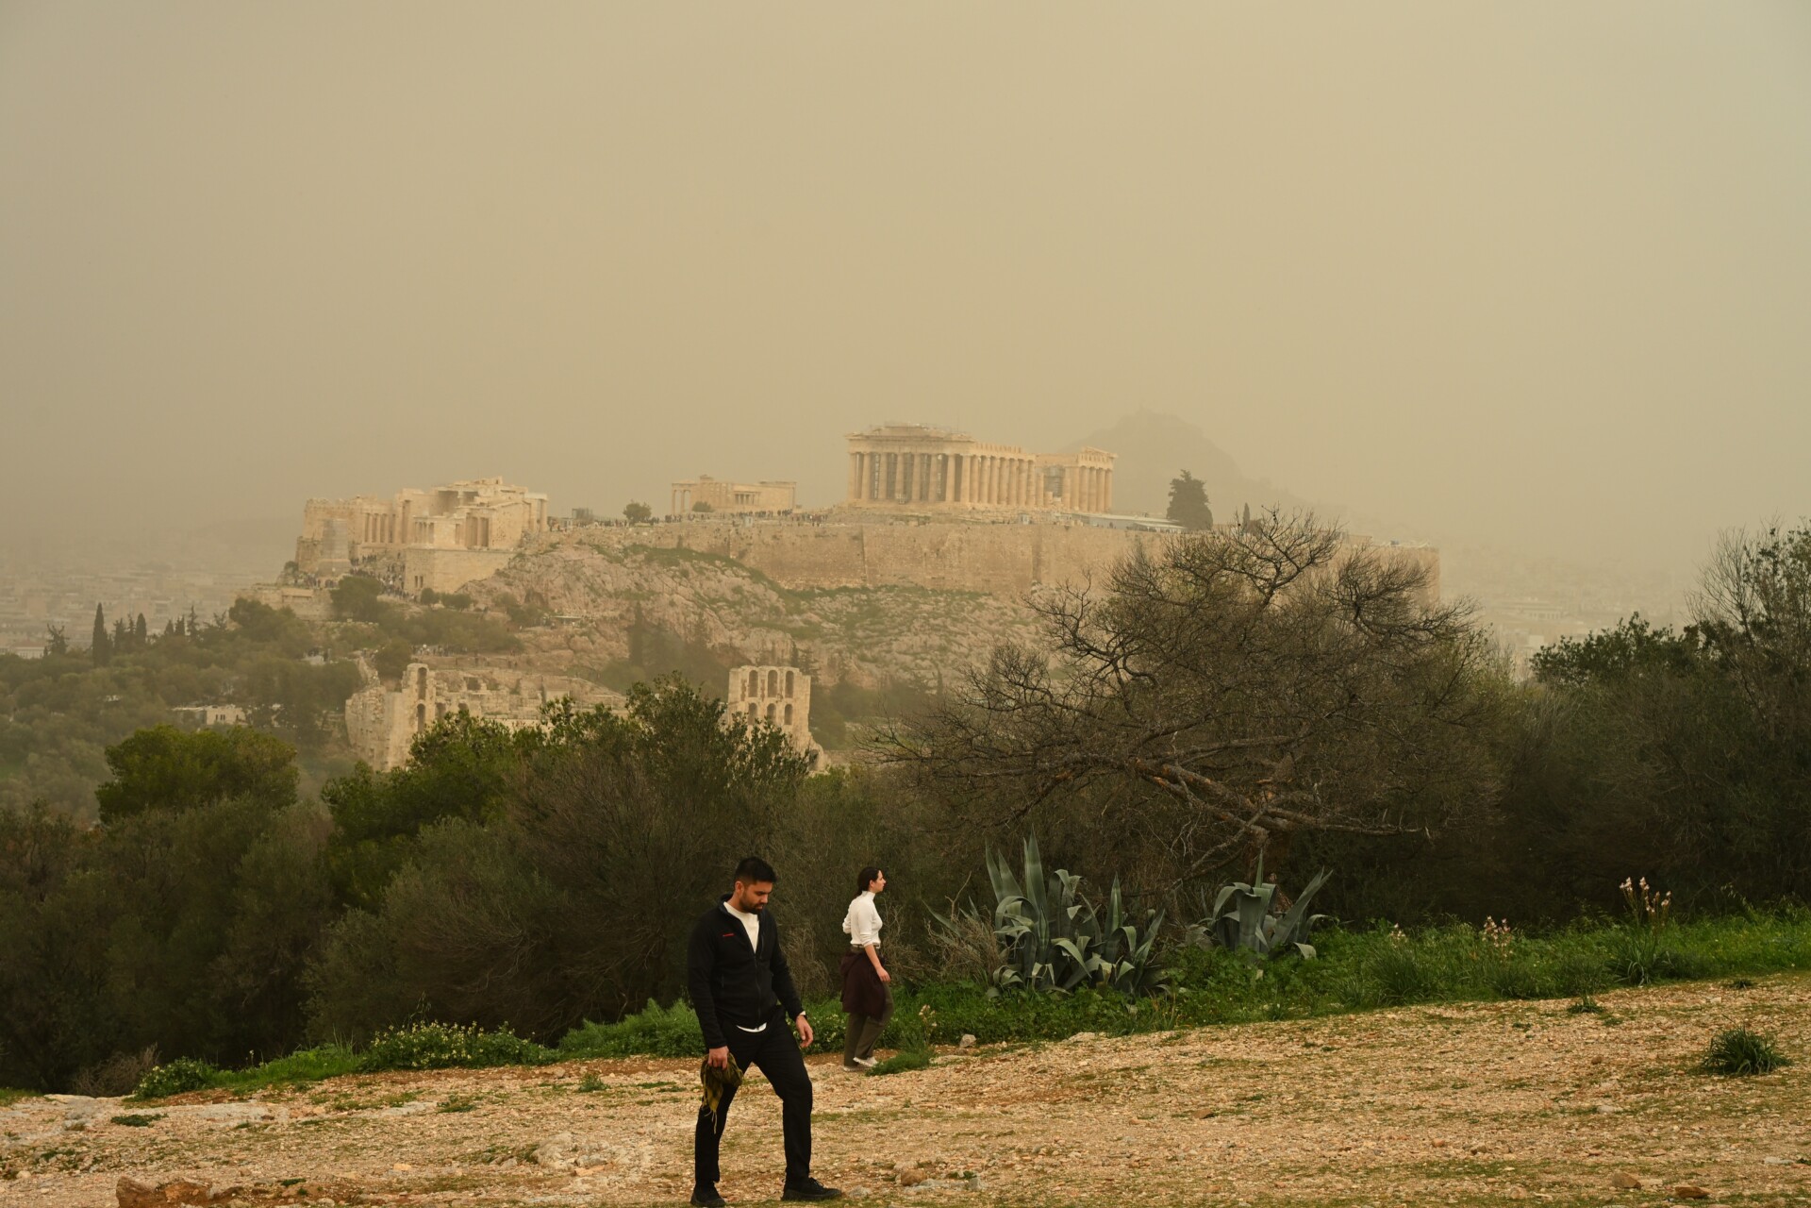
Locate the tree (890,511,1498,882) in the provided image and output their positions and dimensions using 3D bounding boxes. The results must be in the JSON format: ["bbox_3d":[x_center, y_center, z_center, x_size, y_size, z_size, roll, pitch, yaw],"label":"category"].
[{"bbox_3d":[3.343,1.134,32.600,6.700,4.400,5.600,3,1,0],"label":"tree"}]

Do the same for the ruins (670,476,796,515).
[{"bbox_3d":[-41.347,-25.494,660.000,20.000,10.500,23.500,3,1,31],"label":"ruins"}]

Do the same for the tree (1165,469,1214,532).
[{"bbox_3d":[68.012,-24.650,660.000,11.300,14.600,11.300,3,1,0],"label":"tree"}]

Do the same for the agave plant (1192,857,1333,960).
[{"bbox_3d":[3.693,3.153,28.600,1.420,1.050,1.250,3,1,0],"label":"agave plant"}]

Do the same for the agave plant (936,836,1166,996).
[{"bbox_3d":[1.440,3.075,27.200,2.250,1.580,1.900,3,1,0],"label":"agave plant"}]

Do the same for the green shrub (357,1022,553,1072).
[{"bbox_3d":[-3.844,3.779,23.600,1.620,0.400,0.850,3,1,0],"label":"green shrub"}]

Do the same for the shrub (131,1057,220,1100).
[{"bbox_3d":[-5.805,3.771,22.000,0.700,0.340,0.520,3,1,0],"label":"shrub"}]

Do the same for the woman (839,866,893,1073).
[{"bbox_3d":[-0.321,2.945,22.400,0.450,1.650,0.470,3,1,0],"label":"woman"}]

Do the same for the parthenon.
[{"bbox_3d":[18.201,-29.335,627.515,32.500,17.800,71.000,3,1,31],"label":"parthenon"}]

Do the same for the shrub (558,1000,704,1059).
[{"bbox_3d":[-2.422,3.782,24.600,1.360,0.520,0.950,3,1,0],"label":"shrub"}]

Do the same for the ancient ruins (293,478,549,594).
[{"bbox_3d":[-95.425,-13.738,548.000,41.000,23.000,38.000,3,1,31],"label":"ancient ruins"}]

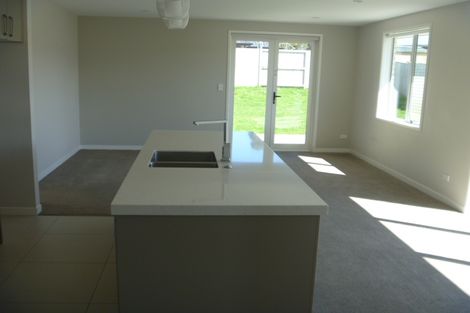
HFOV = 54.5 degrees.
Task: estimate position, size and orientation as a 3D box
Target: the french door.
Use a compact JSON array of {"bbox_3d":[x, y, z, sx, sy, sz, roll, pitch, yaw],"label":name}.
[{"bbox_3d":[0.696,-1.164,8.509,1.681,2.176,0.120,1,11,-6],"label":"french door"}]

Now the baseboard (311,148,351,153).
[{"bbox_3d":[1.882,-0.108,8.789,0.699,0.070,0.018,1,11,-6],"label":"baseboard"}]

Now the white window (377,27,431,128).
[{"bbox_3d":[2.497,-1.172,6.786,0.120,1.401,1.501,1,11,-6],"label":"white window"}]

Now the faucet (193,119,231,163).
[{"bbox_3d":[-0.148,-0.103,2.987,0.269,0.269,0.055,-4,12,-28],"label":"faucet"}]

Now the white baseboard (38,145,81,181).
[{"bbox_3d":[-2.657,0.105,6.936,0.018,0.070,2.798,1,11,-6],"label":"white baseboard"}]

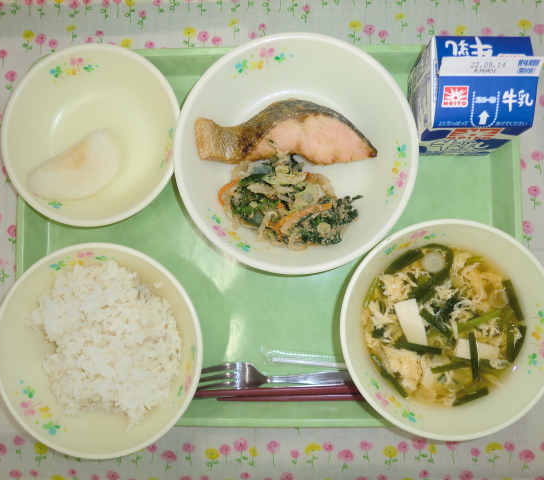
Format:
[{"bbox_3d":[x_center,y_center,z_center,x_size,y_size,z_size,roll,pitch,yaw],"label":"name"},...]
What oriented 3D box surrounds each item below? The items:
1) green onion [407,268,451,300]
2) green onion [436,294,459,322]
[{"bbox_3d":[0.102,0.029,0.313,0.032,0.004,0.006,-33,87,0],"label":"green onion"},{"bbox_3d":[0.107,0.042,0.294,0.005,0.004,0.017,35,87,2],"label":"green onion"}]

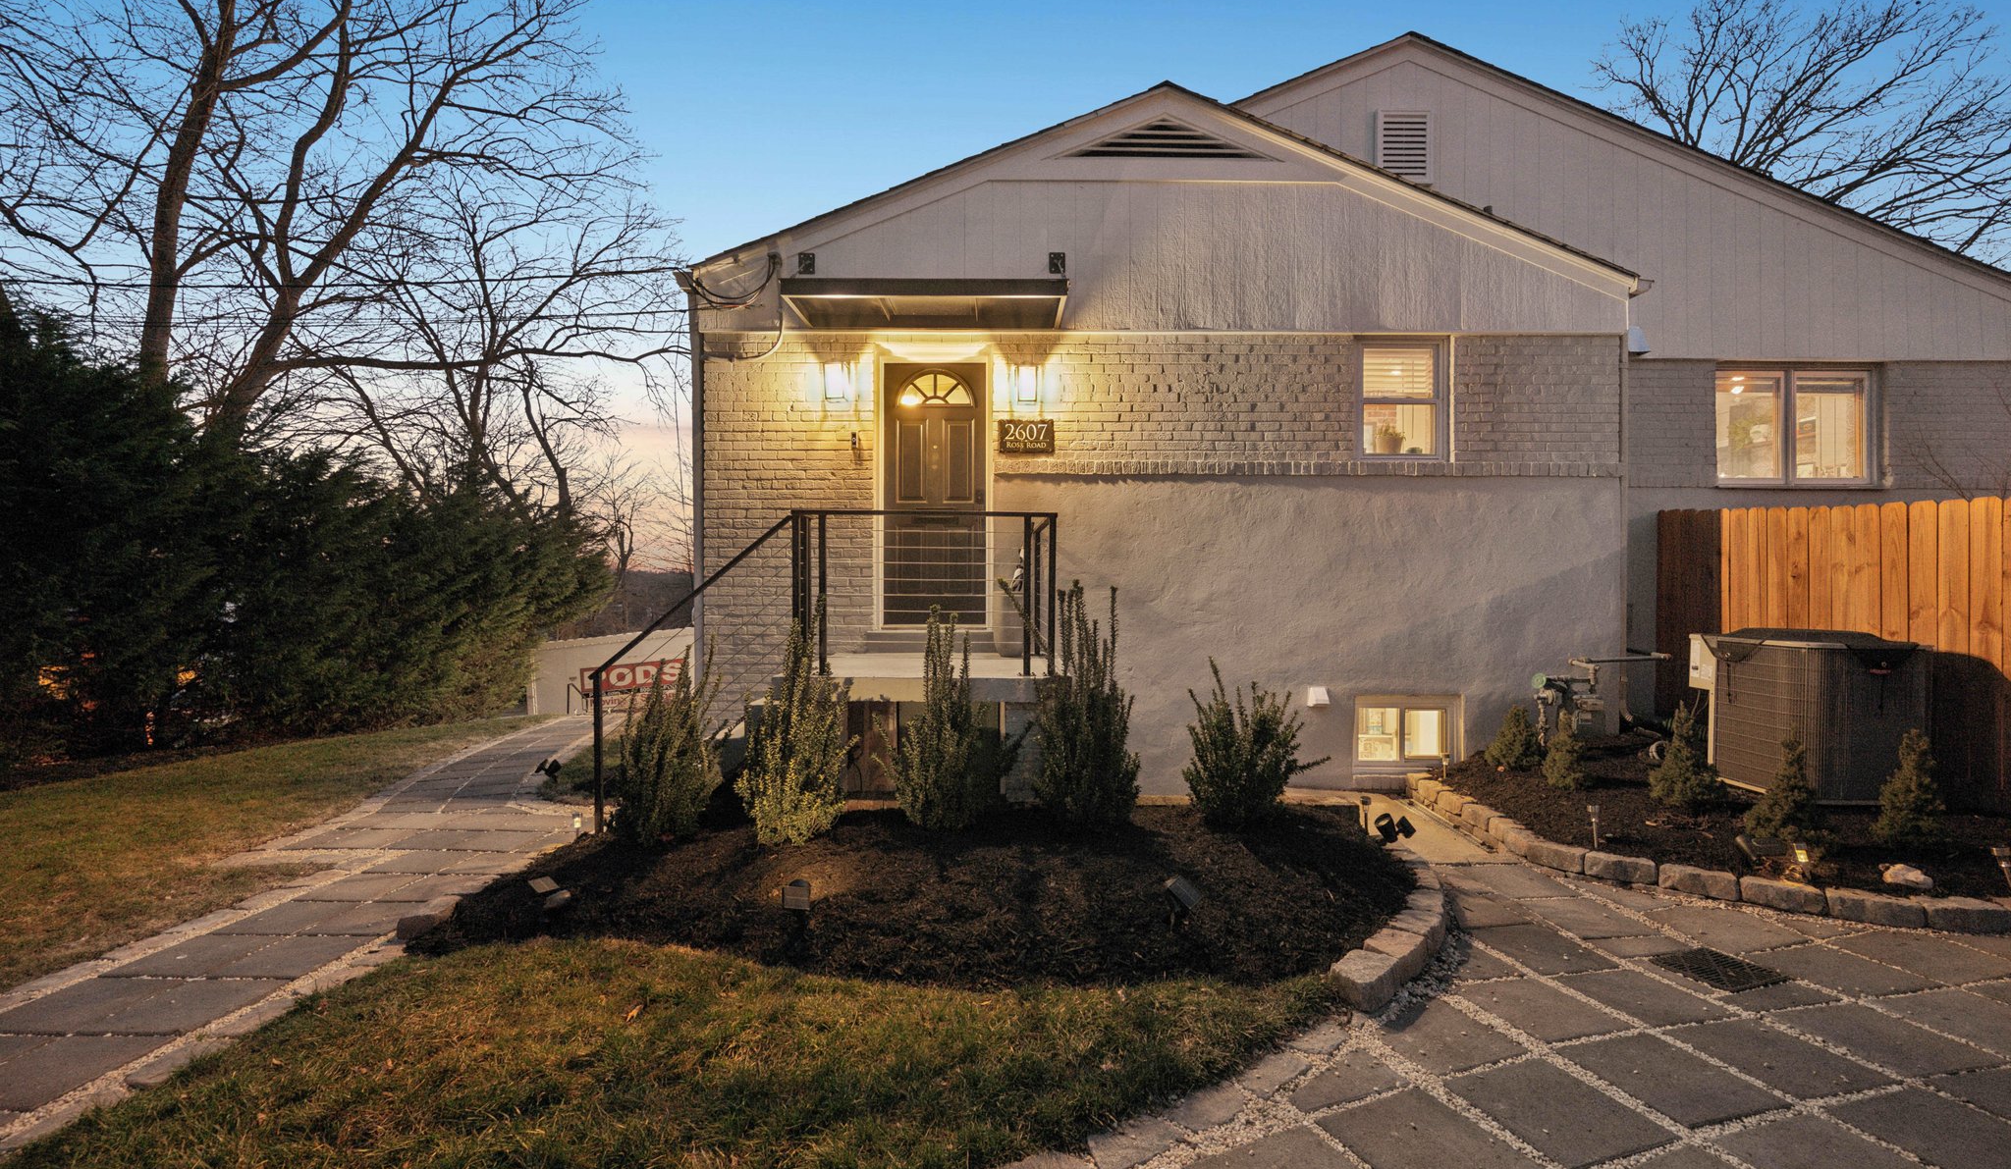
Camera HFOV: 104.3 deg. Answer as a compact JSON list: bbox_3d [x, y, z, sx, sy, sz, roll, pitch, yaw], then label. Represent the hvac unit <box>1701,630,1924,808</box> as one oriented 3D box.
[{"bbox_3d":[5.600,0.890,5.470,0.880,1.100,0.750,0,0,0],"label":"hvac unit"}]

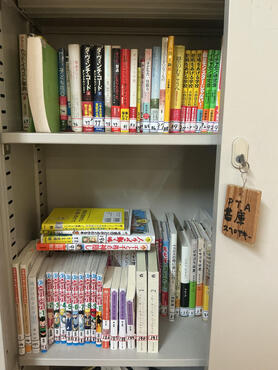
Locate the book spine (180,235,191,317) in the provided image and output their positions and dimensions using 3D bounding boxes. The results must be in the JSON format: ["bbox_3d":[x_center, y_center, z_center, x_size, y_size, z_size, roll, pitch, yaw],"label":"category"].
[{"bbox_3d":[0.121,0.234,0.848,0.023,0.193,0.131,1,11,2],"label":"book spine"}]

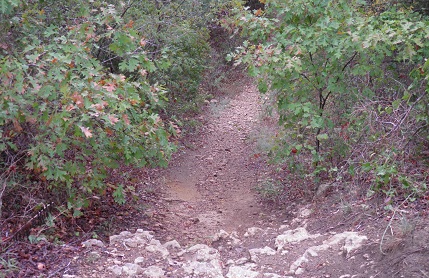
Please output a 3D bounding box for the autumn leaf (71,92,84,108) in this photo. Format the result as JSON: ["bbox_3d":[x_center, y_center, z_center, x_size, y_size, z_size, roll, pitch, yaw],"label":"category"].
[{"bbox_3d":[-1.038,-0.292,4.600,0.105,0.110,0.050,-3,15,-12],"label":"autumn leaf"}]

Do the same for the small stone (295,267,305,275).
[{"bbox_3d":[0.637,0.985,4.550,0.075,0.055,0.068,0,13,0],"label":"small stone"}]

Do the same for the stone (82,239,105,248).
[{"bbox_3d":[-0.839,0.725,4.213,0.150,0.055,0.090,-3,15,-12],"label":"stone"}]

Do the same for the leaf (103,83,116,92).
[{"bbox_3d":[-0.830,-0.407,4.800,0.110,0.075,0.045,-3,15,-10],"label":"leaf"}]

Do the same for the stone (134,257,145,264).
[{"bbox_3d":[-0.587,0.950,4.750,0.078,0.055,0.070,0,13,0],"label":"stone"}]

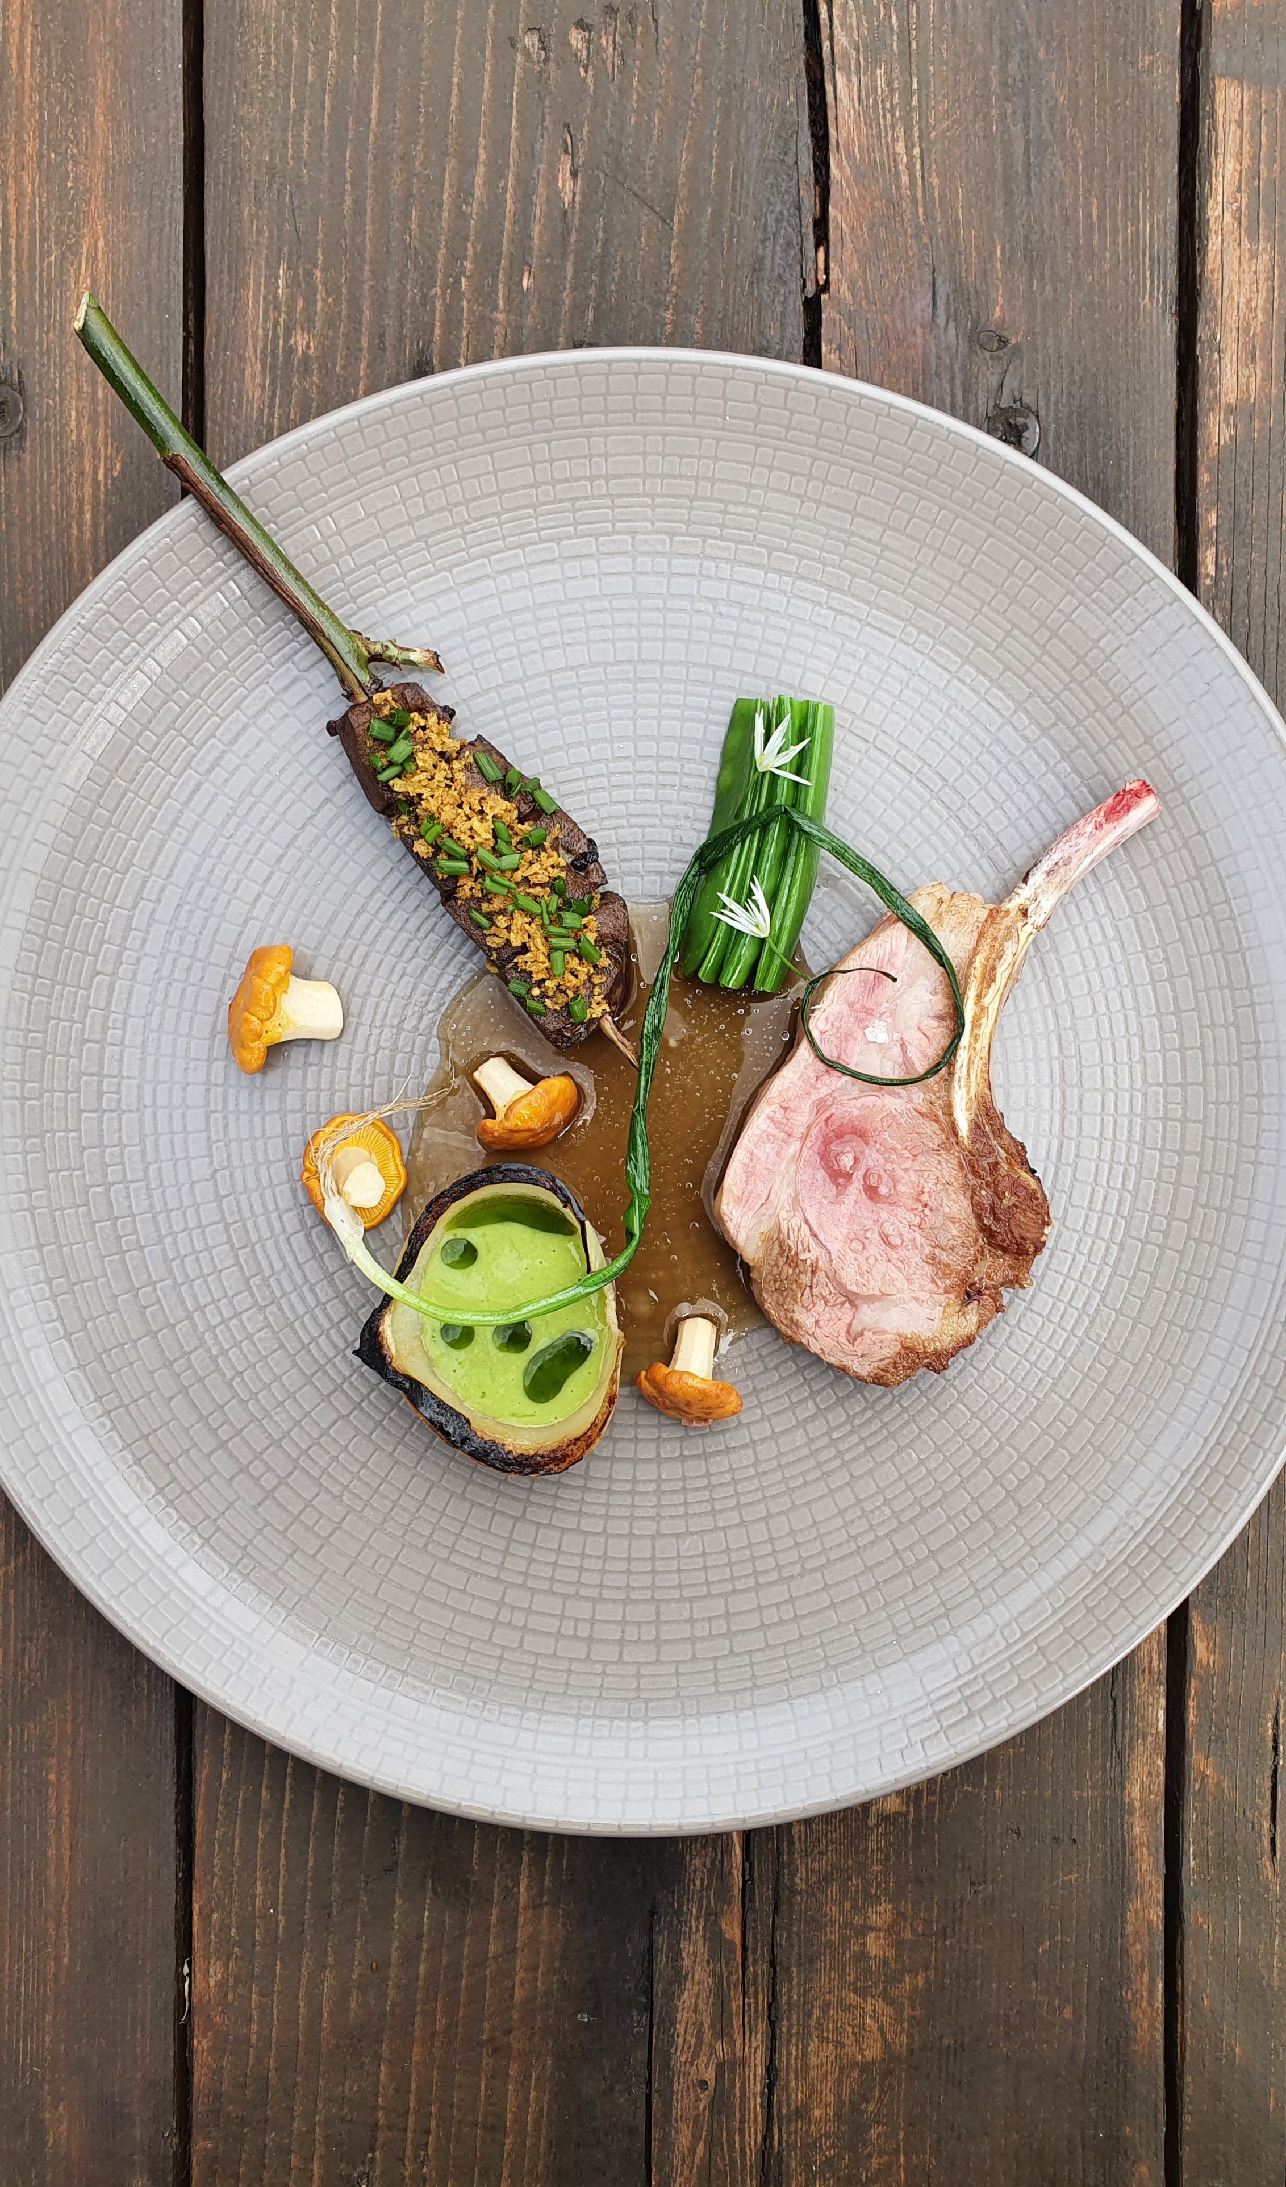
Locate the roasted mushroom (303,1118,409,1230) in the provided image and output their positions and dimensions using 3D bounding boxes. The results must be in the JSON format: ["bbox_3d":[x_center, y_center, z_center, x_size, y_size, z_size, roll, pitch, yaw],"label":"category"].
[{"bbox_3d":[-0.058,0.016,0.327,0.021,0.016,0.021,0,103,-15],"label":"roasted mushroom"}]

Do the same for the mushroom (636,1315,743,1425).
[{"bbox_3d":[0.009,0.055,0.325,0.021,0.018,0.021,3,90,0],"label":"mushroom"}]

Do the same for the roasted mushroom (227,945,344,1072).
[{"bbox_3d":[-0.071,-0.017,0.325,0.022,0.018,0.025,7,90,0],"label":"roasted mushroom"}]

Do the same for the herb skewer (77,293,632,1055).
[{"bbox_3d":[-0.054,-0.081,0.317,0.028,0.025,0.175,-36,94,0],"label":"herb skewer"}]

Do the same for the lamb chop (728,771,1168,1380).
[{"bbox_3d":[0.058,-0.007,0.323,0.064,0.024,0.126,20,90,0],"label":"lamb chop"}]

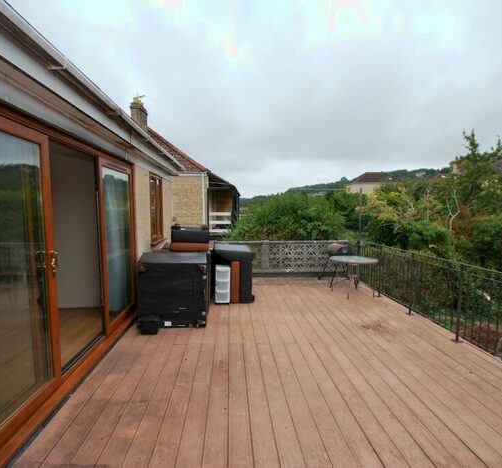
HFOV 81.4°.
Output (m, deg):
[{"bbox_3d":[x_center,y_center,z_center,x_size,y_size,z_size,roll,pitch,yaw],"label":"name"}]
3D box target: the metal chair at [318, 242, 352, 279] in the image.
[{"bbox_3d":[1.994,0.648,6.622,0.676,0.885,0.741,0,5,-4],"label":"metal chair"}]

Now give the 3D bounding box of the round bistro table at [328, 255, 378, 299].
[{"bbox_3d":[1.962,0.821,5.630,0.879,0.697,0.879,0,5,0],"label":"round bistro table"}]

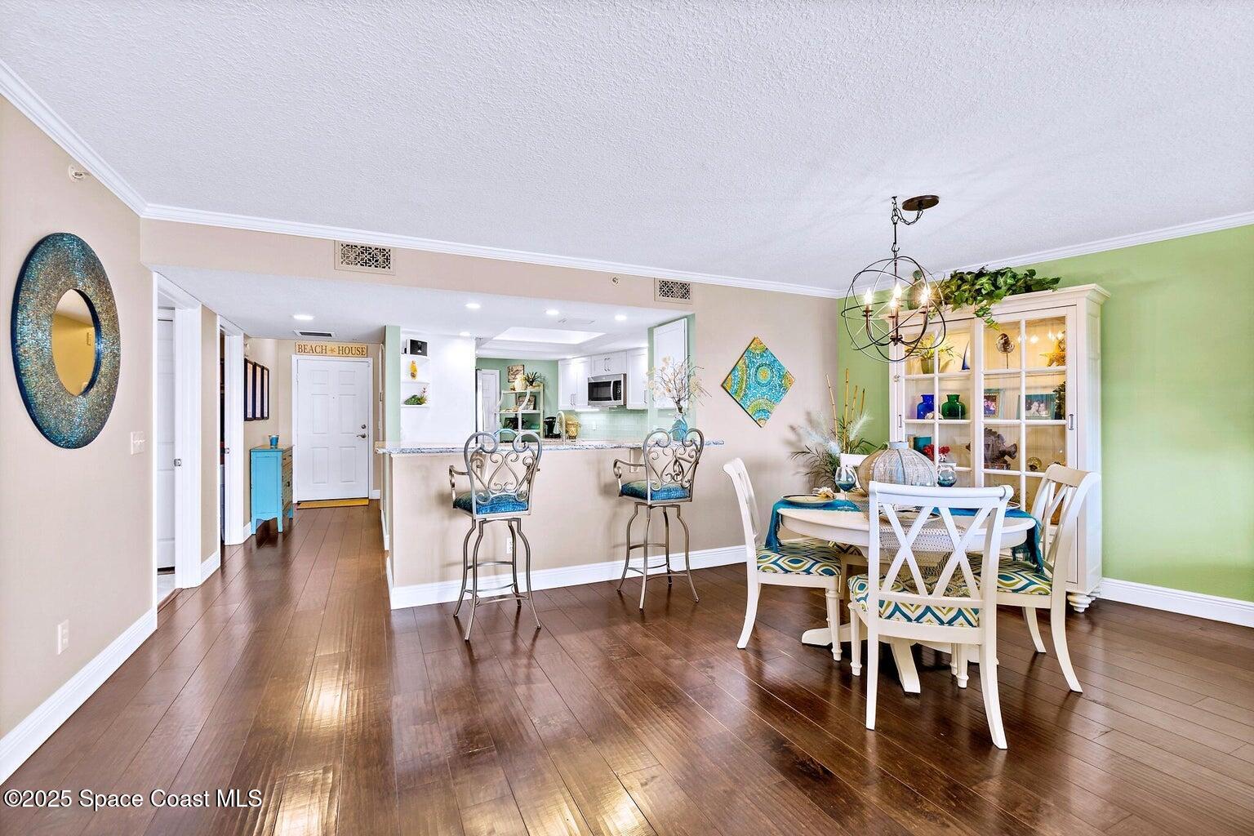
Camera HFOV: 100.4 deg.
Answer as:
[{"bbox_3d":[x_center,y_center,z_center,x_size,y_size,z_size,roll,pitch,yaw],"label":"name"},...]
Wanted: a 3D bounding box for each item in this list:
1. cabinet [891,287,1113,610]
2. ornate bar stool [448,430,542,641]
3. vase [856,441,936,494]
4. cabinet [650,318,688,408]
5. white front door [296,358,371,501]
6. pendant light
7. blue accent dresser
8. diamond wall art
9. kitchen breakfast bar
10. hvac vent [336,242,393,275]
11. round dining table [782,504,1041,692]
[{"bbox_3d":[2.634,0.210,3.858,0.490,2.060,1.300,0,0,-41],"label":"cabinet"},{"bbox_3d":[-0.800,0.655,3.210,0.550,1.170,0.560,0,0,-19],"label":"ornate bar stool"},{"bbox_3d":[1.437,0.304,2.800,0.375,0.352,0.375,0,0,16],"label":"vase"},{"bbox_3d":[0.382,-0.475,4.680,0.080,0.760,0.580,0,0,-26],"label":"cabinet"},{"bbox_3d":[-4.330,0.195,7.700,0.940,2.060,0.050,0,0,-25],"label":"white front door"},{"bbox_3d":[1.419,-0.726,2.769,0.532,0.884,0.532,0,0,27],"label":"pendant light"},{"bbox_3d":[-4.053,0.797,6.013,0.290,0.885,0.900,0,0,-26],"label":"blue accent dresser"},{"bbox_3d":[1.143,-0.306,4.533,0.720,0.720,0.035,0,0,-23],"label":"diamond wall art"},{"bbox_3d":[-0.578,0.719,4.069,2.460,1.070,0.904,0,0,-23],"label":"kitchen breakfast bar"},{"bbox_3d":[-1.683,-1.020,3.336,0.350,0.185,0.020,0,0,-24],"label":"hvac vent"},{"bbox_3d":[1.420,0.860,2.790,1.210,0.760,1.210,0,0,16],"label":"round dining table"}]

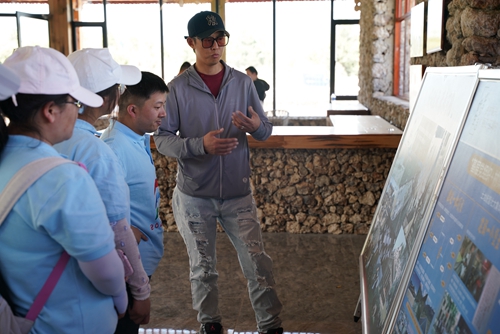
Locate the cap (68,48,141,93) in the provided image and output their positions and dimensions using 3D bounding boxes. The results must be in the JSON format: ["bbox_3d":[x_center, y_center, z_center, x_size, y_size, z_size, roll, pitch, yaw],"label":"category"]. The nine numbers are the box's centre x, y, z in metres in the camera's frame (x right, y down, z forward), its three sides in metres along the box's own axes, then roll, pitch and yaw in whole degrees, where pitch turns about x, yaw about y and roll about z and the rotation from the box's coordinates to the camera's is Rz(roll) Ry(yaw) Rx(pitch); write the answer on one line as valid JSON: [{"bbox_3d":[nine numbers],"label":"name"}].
[{"bbox_3d":[-0.497,-0.315,2.310,0.180,0.145,0.270,16,24,41],"label":"cap"}]

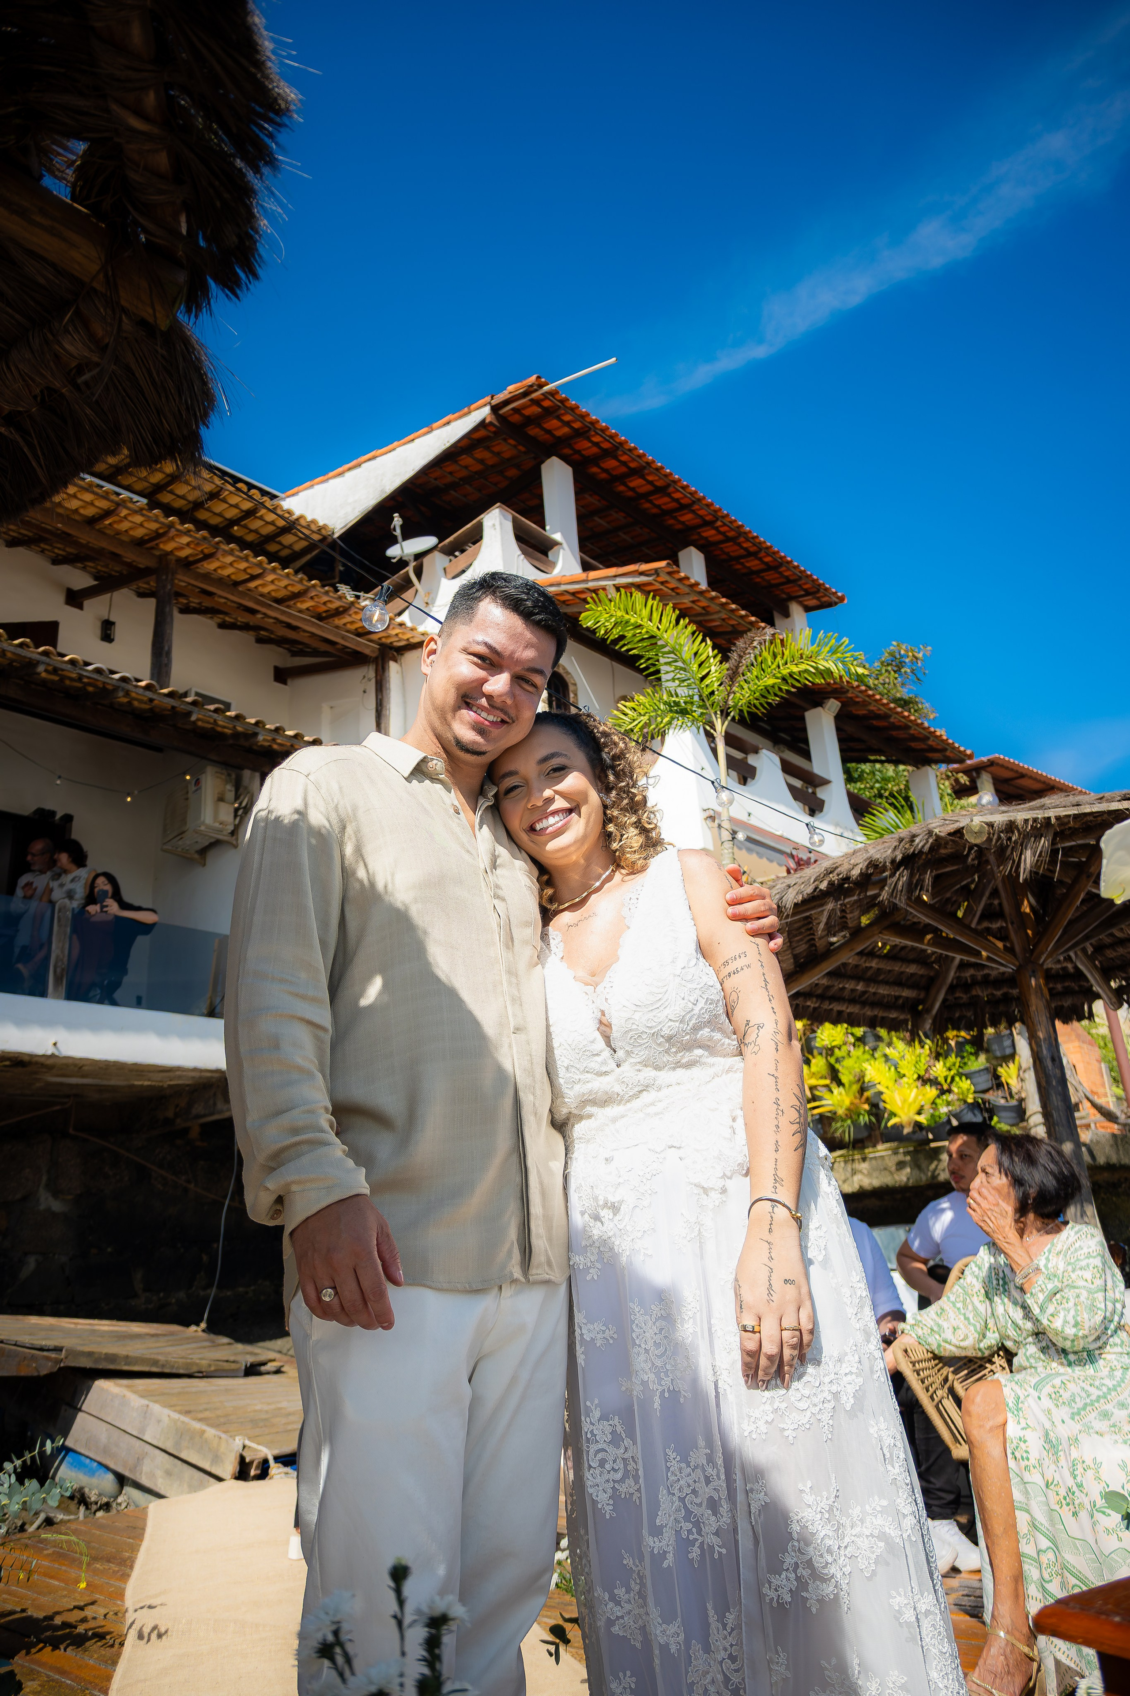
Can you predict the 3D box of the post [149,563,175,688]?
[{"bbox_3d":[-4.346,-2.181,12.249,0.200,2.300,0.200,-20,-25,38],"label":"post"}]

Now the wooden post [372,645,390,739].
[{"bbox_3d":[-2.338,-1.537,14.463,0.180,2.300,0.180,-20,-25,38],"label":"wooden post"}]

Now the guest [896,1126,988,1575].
[{"bbox_3d":[1.375,1.498,3.607,0.600,1.250,0.750,-10,-20,17],"label":"guest"}]

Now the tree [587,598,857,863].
[{"bbox_3d":[1.073,0.181,6.590,1.700,3.700,1.600,-4,-19,0],"label":"tree"}]

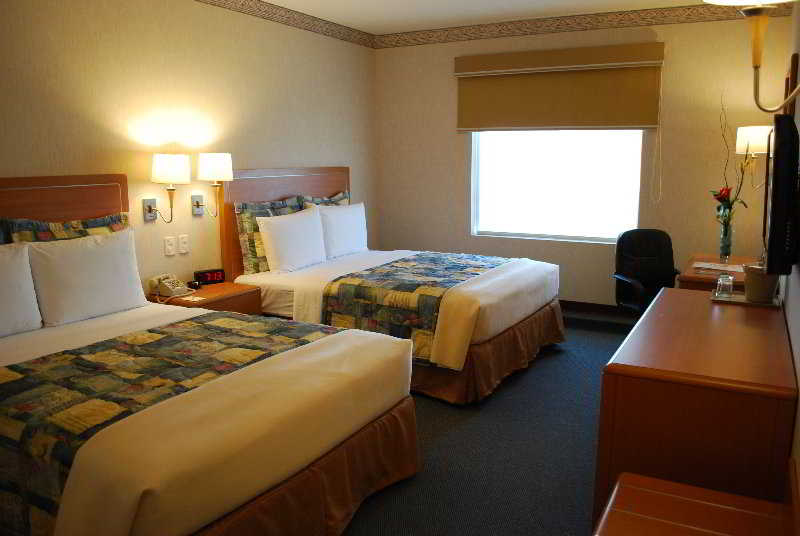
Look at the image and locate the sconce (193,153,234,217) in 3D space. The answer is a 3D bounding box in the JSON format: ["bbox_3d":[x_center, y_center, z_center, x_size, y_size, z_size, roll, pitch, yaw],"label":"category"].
[{"bbox_3d":[-1.176,-0.526,3.789,0.280,0.395,0.225,7,13,30],"label":"sconce"}]

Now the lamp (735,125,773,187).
[{"bbox_3d":[2.209,-0.668,3.699,0.280,0.400,0.225,7,13,30],"label":"lamp"}]

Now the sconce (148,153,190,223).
[{"bbox_3d":[-1.421,-0.483,3.643,0.325,0.425,0.225,7,13,31],"label":"sconce"}]

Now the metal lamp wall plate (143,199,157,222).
[{"bbox_3d":[-1.479,-0.339,3.567,0.020,0.136,0.088,7,13,30],"label":"metal lamp wall plate"}]

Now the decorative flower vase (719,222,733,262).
[{"bbox_3d":[2.166,-0.180,3.958,0.085,0.275,0.085,7,13,30],"label":"decorative flower vase"}]

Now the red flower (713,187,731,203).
[{"bbox_3d":[2.217,-0.507,4.144,0.115,0.110,0.115,7,13,31],"label":"red flower"}]

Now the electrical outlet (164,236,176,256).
[{"bbox_3d":[-1.487,-0.141,3.906,0.016,0.120,0.074,7,13,31],"label":"electrical outlet"}]

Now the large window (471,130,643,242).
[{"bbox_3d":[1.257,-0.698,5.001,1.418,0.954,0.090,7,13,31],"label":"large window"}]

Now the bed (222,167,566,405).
[{"bbox_3d":[-0.005,-0.055,4.420,2.039,1.297,1.516,7,13,31],"label":"bed"}]

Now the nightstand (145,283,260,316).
[{"bbox_3d":[-1.233,0.410,3.700,0.470,0.545,0.585,7,13,30],"label":"nightstand"}]

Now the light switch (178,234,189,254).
[{"bbox_3d":[-1.431,-0.156,3.997,0.016,0.120,0.074,7,13,31],"label":"light switch"}]

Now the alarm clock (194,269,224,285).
[{"bbox_3d":[-1.240,0.056,3.883,0.195,0.080,0.080,-8,14,-37],"label":"alarm clock"}]

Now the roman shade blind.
[{"bbox_3d":[1.157,-1.351,4.609,1.584,0.583,0.110,7,13,30],"label":"roman shade blind"}]

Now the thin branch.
[{"bbox_3d":[2.216,-0.857,4.103,0.105,0.630,0.095,7,13,31],"label":"thin branch"}]

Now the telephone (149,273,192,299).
[{"bbox_3d":[-1.435,0.109,3.735,0.195,0.105,0.190,4,11,18],"label":"telephone"}]

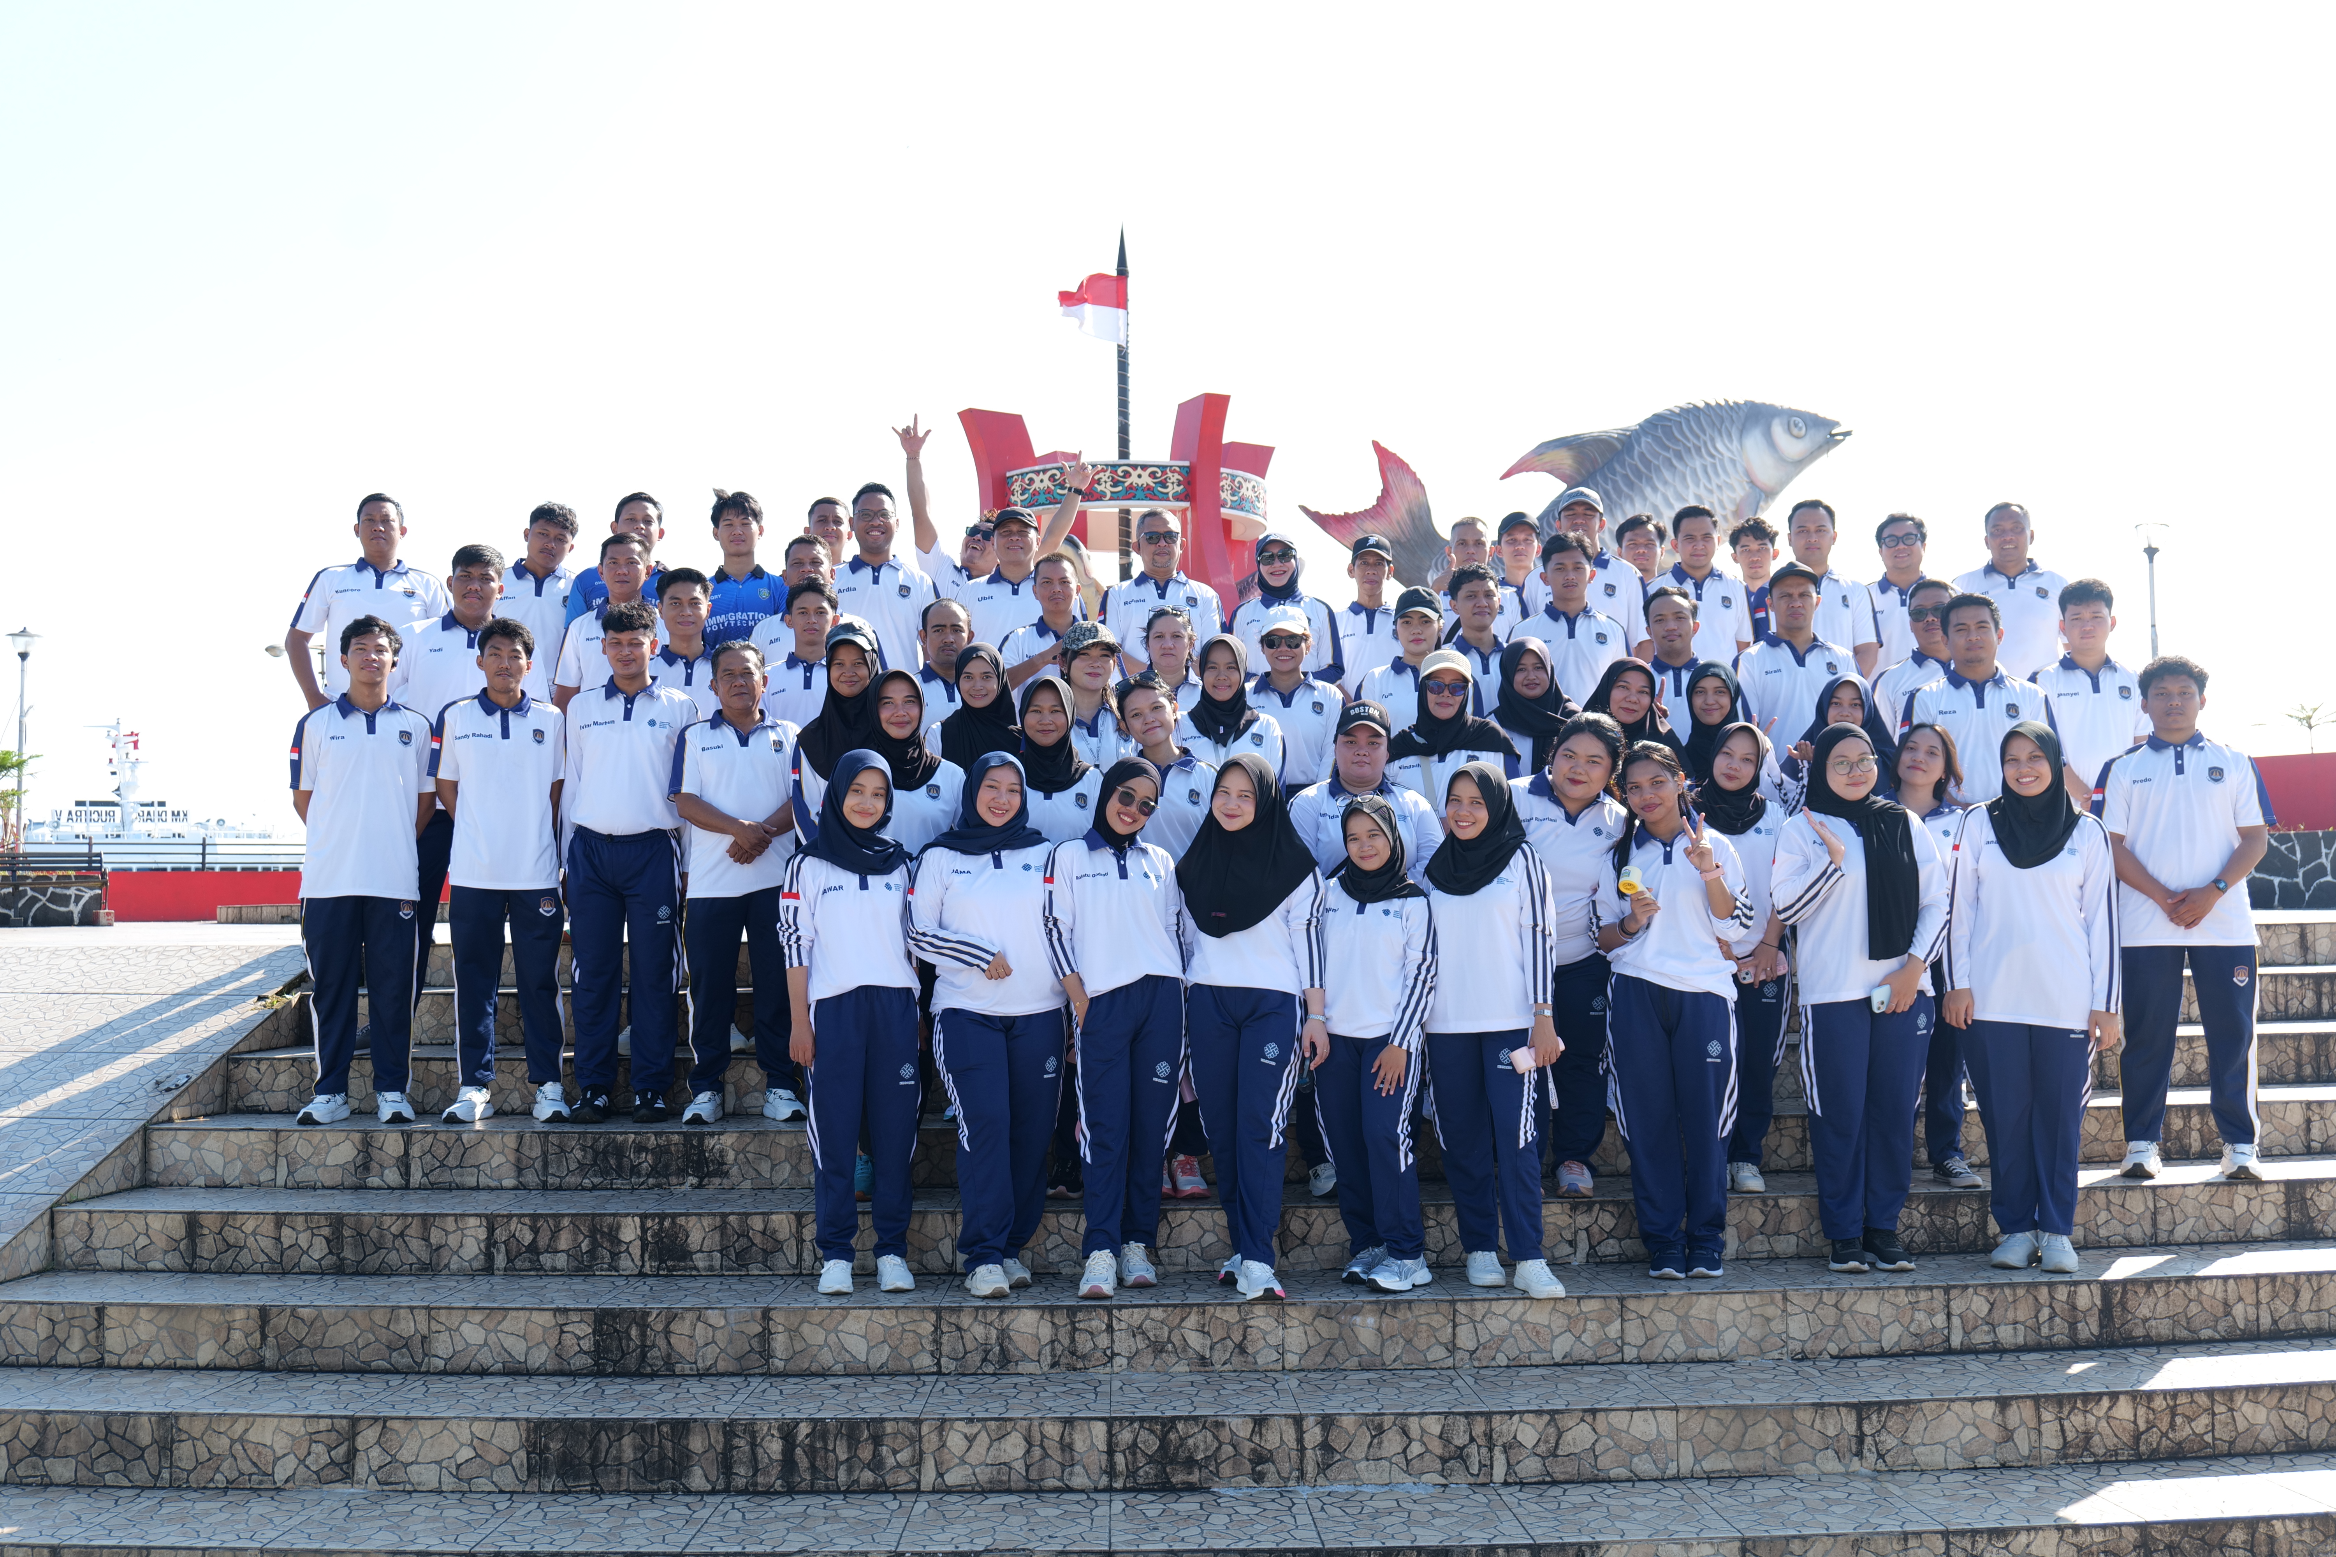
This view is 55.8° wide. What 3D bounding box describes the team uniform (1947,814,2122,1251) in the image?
[{"bbox_3d":[2.658,0.749,6.779,0.496,1.331,0.290,-1,-2,21],"label":"team uniform"}]

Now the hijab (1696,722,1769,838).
[{"bbox_3d":[1.844,0.006,7.200,0.260,0.390,0.290,-1,-2,19],"label":"hijab"}]

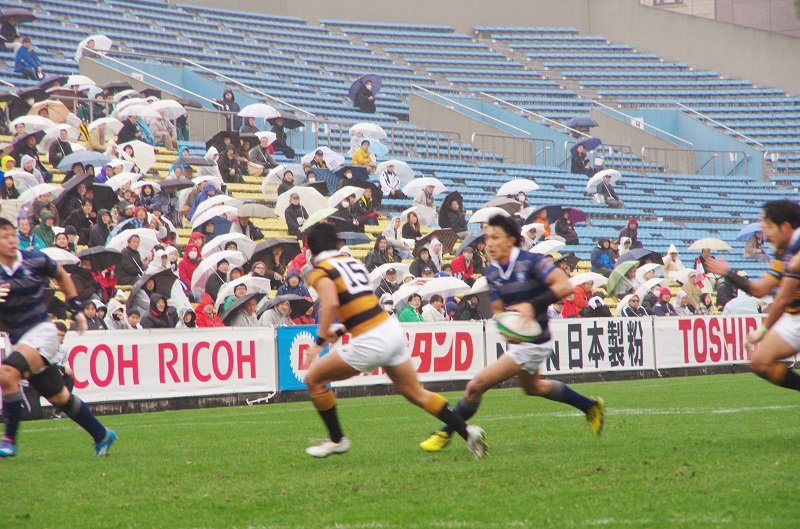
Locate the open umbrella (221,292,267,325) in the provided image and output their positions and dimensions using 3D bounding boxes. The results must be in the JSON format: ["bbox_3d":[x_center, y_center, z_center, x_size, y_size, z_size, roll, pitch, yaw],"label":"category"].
[{"bbox_3d":[-2.382,0.806,70.955,0.900,0.720,0.900,-37,-20,15],"label":"open umbrella"}]

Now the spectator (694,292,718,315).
[{"bbox_3d":[5.892,1.173,85.031,0.560,1.250,0.780,-1,-1,-36],"label":"spectator"}]

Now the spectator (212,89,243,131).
[{"bbox_3d":[-4.165,-3.392,108.491,0.680,1.720,0.420,-1,-1,-20],"label":"spectator"}]

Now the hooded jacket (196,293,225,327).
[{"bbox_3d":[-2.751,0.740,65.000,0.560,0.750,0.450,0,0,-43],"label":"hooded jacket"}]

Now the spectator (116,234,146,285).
[{"bbox_3d":[-4.054,0.168,69.902,0.750,1.250,0.550,-2,-1,38],"label":"spectator"}]

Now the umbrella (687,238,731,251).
[{"bbox_3d":[7.009,-0.198,100.997,1.000,0.780,1.000,-1,-1,24],"label":"umbrella"}]

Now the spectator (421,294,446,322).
[{"bbox_3d":[0.539,1.061,72.000,0.700,1.150,0.520,-1,0,35],"label":"spectator"}]

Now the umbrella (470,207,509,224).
[{"bbox_3d":[1.940,-0.833,93.984,0.970,0.780,0.970,-10,-3,22],"label":"umbrella"}]

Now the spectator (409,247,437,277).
[{"bbox_3d":[0.477,0.297,85.733,0.560,1.250,0.780,-1,-1,-20],"label":"spectator"}]

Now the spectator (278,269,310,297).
[{"bbox_3d":[-1.649,0.706,72.328,0.550,1.270,0.750,-1,0,-22],"label":"spectator"}]

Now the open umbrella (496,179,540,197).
[{"bbox_3d":[2.910,-1.640,108.994,1.050,0.780,1.050,-13,-3,24],"label":"open umbrella"}]

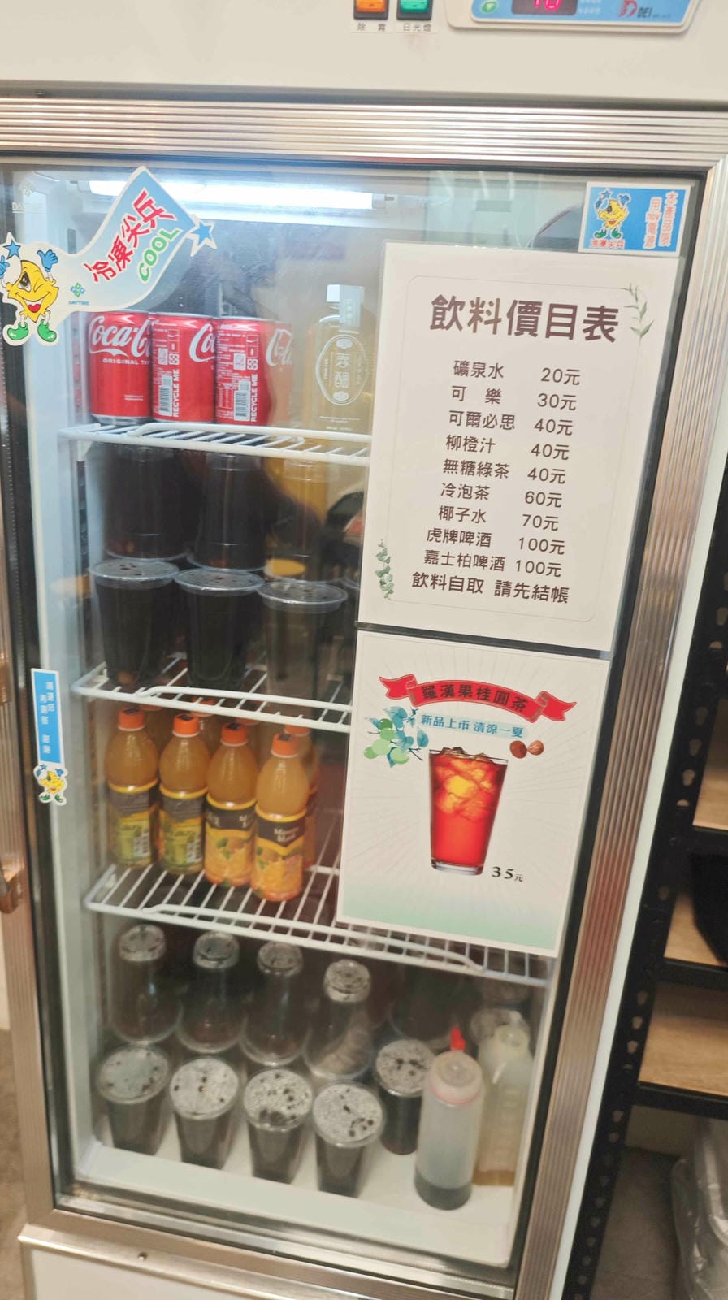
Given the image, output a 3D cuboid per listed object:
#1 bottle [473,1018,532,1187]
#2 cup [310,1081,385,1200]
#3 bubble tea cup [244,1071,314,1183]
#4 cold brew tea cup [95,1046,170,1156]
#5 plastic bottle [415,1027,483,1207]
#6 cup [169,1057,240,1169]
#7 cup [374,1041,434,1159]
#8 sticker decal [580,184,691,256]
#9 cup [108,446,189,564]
[{"bbox_3d":[0.188,0.610,1.162,0.065,0.222,0.065,8,19,13],"label":"bottle"},{"bbox_3d":[-0.023,0.649,1.120,0.097,0.124,0.097,3,19,-1],"label":"cup"},{"bbox_3d":[-0.115,0.638,1.135,0.097,0.124,0.097,3,19,-1],"label":"bubble tea cup"},{"bbox_3d":[-0.311,0.625,1.173,0.093,0.127,0.093,3,18,-1],"label":"cold brew tea cup"},{"bbox_3d":[0.115,0.590,1.112,0.072,0.258,0.072,7,19,8],"label":"plastic bottle"},{"bbox_3d":[-0.215,0.636,1.162,0.097,0.122,0.097,4,19,-1],"label":"cup"},{"bbox_3d":[0.059,0.628,1.198,0.097,0.124,0.097,3,19,-1],"label":"cup"},{"bbox_3d":[0.192,-0.306,0.615,0.070,0.046,0.002,6,19,8],"label":"sticker decal"},{"bbox_3d":[-0.253,-0.177,1.007,0.097,0.124,0.097,3,19,-1],"label":"cup"}]

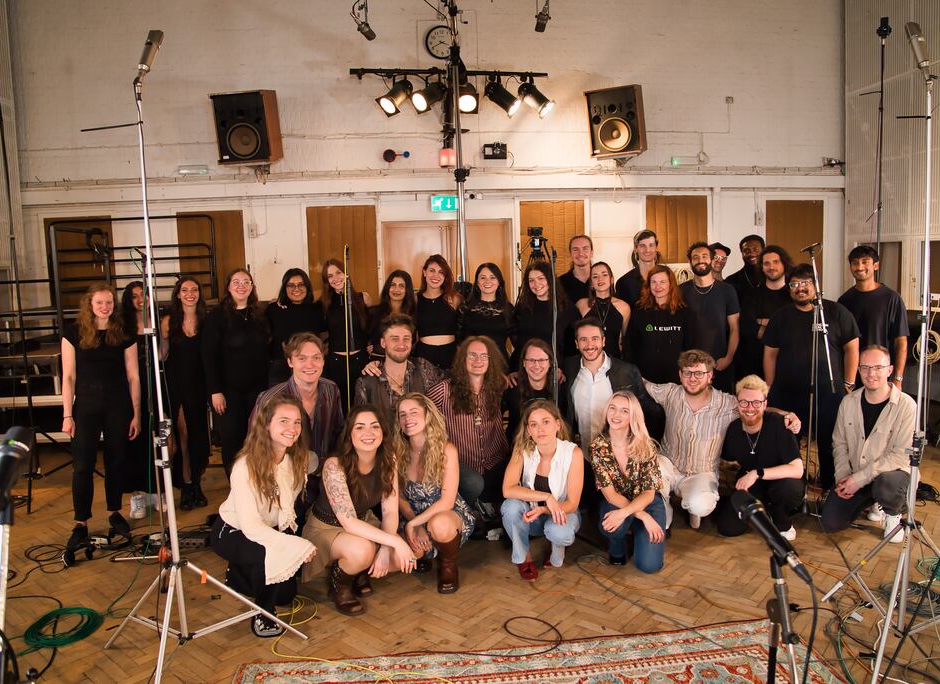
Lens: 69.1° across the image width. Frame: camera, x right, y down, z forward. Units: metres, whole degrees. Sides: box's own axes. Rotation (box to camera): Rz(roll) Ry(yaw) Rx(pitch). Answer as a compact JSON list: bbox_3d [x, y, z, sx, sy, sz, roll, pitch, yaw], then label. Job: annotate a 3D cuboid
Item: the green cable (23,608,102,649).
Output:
[{"bbox_3d":[-1.944,1.365,3.275,0.360,0.045,0.370,-1,7,6],"label":"green cable"}]

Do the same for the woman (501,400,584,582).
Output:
[{"bbox_3d":[0.406,0.785,3.826,0.460,0.940,0.600,-1,7,5],"label":"woman"}]

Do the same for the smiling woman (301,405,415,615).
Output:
[{"bbox_3d":[-0.565,0.803,3.460,0.520,0.940,0.650,-5,7,-30],"label":"smiling woman"}]

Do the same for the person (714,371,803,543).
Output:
[{"bbox_3d":[1.746,0.660,4.120,0.550,0.960,0.650,0,6,15],"label":"person"}]

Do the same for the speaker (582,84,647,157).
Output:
[{"bbox_3d":[1.838,-2.757,8.560,0.610,0.785,0.510,-2,17,23],"label":"speaker"}]

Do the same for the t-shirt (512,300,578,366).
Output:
[{"bbox_3d":[0.484,-0.010,4.620,0.460,0.570,0.280,-1,6,3],"label":"t-shirt"}]

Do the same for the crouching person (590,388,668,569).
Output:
[{"bbox_3d":[0.906,0.747,3.904,0.440,0.970,0.620,0,7,12],"label":"crouching person"}]

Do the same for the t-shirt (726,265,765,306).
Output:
[{"bbox_3d":[2.287,-0.305,5.550,0.500,0.670,0.270,0,6,18],"label":"t-shirt"}]

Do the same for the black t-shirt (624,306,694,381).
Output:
[{"bbox_3d":[1.262,0.037,4.550,0.490,0.600,0.280,-1,7,6],"label":"black t-shirt"}]

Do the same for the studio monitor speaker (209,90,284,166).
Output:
[{"bbox_3d":[-2.645,-2.560,8.155,0.610,0.787,0.510,0,21,4],"label":"studio monitor speaker"}]

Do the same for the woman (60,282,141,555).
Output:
[{"bbox_3d":[-2.248,0.466,4.156,0.480,1.640,0.360,-4,7,-19],"label":"woman"}]

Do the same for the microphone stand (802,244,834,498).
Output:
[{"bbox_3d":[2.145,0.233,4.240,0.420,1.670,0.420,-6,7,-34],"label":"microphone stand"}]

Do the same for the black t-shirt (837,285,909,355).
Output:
[{"bbox_3d":[2.844,-0.067,4.850,0.530,0.660,0.300,2,7,25],"label":"black t-shirt"}]

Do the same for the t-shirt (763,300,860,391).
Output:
[{"bbox_3d":[2.250,0.030,4.500,0.610,0.610,0.360,1,7,18],"label":"t-shirt"}]

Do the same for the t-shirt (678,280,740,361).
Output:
[{"bbox_3d":[1.748,-0.122,5.070,0.520,0.680,0.270,0,6,18],"label":"t-shirt"}]

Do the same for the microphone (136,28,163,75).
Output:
[{"bbox_3d":[-1.266,-1.148,2.700,0.058,0.200,0.058,9,-12,-6],"label":"microphone"}]

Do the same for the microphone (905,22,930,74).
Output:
[{"bbox_3d":[1.658,-1.095,2.530,0.060,0.200,0.060,3,-15,-30],"label":"microphone"}]

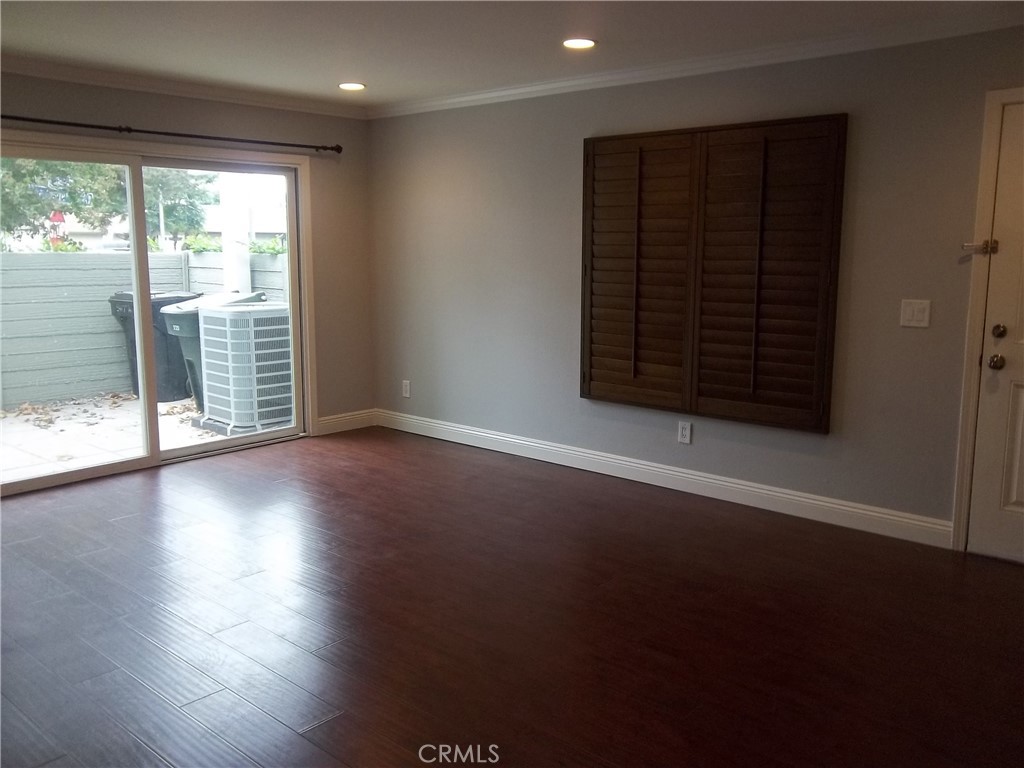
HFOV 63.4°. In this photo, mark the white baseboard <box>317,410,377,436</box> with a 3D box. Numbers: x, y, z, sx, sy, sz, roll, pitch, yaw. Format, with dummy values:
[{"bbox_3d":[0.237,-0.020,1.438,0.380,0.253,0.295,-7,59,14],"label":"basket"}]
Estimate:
[{"bbox_3d":[-1.290,0.300,6.507,0.018,0.140,0.549,8,13,40],"label":"white baseboard"}]

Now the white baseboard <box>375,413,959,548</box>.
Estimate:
[{"bbox_3d":[0.488,0.494,5.327,4.270,0.140,0.018,8,13,40],"label":"white baseboard"}]

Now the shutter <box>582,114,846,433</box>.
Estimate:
[{"bbox_3d":[1.038,-0.609,4.630,1.548,1.581,0.055,8,13,40],"label":"shutter"}]

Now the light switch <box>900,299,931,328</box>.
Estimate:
[{"bbox_3d":[1.915,-0.334,3.933,0.120,0.120,0.010,8,13,40],"label":"light switch"}]

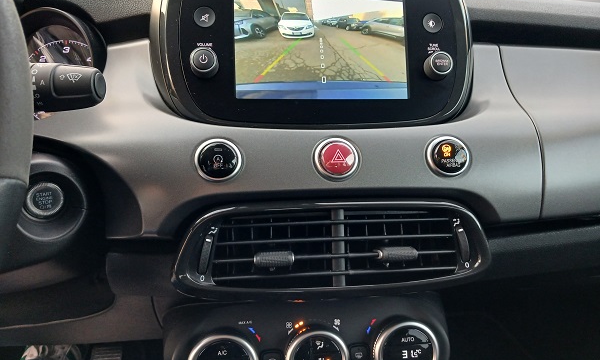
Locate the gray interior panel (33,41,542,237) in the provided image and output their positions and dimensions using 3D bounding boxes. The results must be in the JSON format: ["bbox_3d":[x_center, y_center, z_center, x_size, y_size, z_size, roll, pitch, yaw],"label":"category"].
[{"bbox_3d":[-0.005,-0.038,0.402,0.403,0.173,0.088,-1,-3,-9],"label":"gray interior panel"}]

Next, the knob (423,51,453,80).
[{"bbox_3d":[0.126,-0.102,0.419,0.024,0.024,0.015,-1,-3,-9],"label":"knob"}]

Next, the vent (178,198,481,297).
[{"bbox_3d":[0.027,0.055,0.384,0.252,0.072,0.040,-1,-1,-9],"label":"vent"}]

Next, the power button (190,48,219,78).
[{"bbox_3d":[-0.079,-0.098,0.388,0.024,0.024,0.015,-1,-3,-9],"label":"power button"}]

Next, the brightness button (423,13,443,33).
[{"bbox_3d":[0.121,-0.143,0.427,0.018,0.018,0.005,-1,-3,-9],"label":"brightness button"}]

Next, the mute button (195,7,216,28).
[{"bbox_3d":[-0.081,-0.138,0.397,0.018,0.018,0.005,-1,-3,-9],"label":"mute button"}]

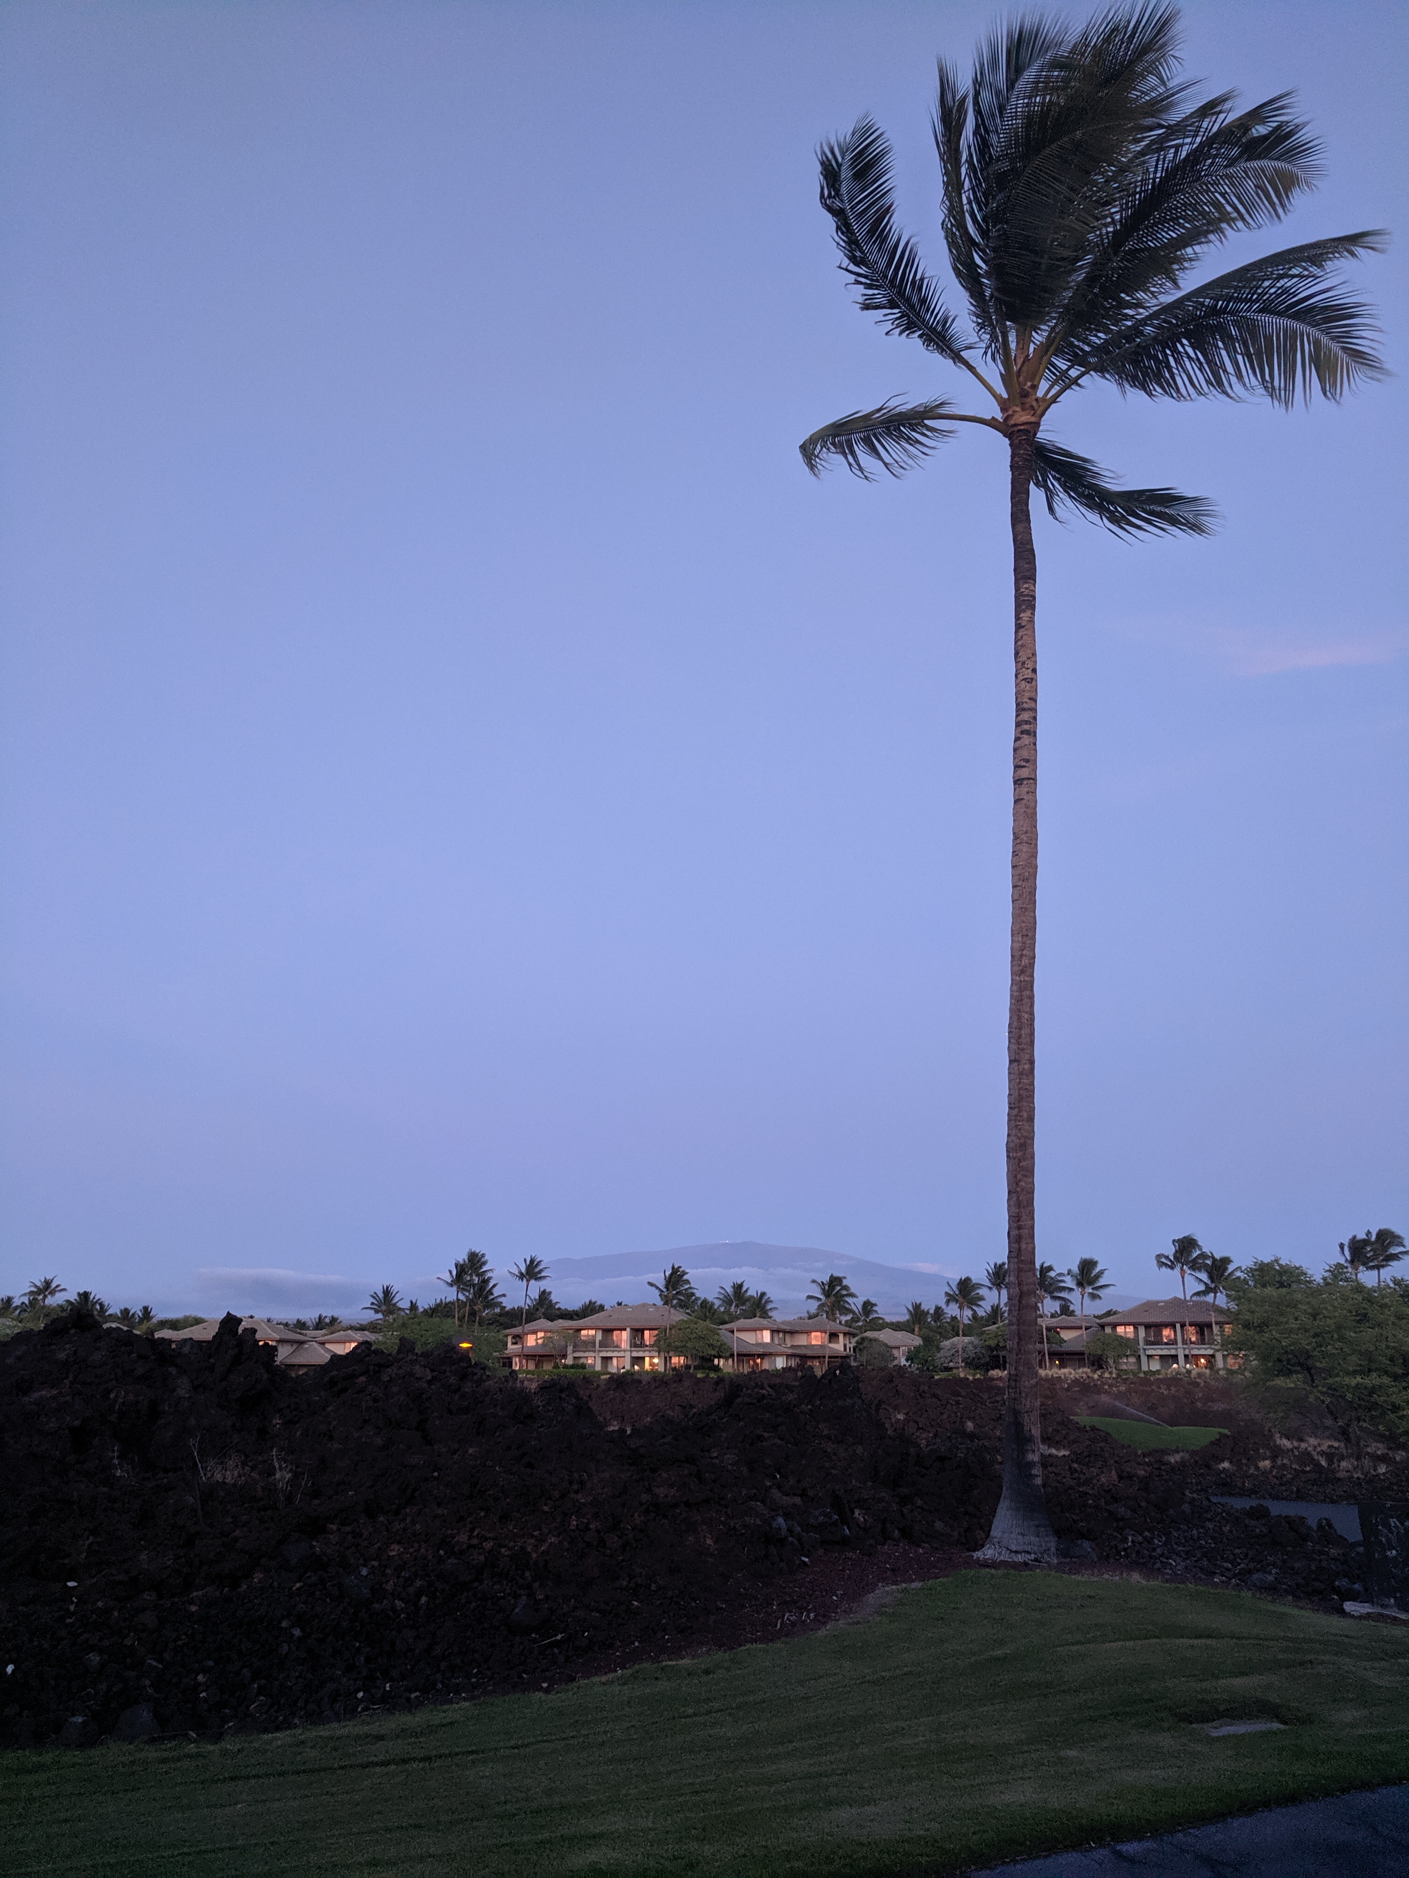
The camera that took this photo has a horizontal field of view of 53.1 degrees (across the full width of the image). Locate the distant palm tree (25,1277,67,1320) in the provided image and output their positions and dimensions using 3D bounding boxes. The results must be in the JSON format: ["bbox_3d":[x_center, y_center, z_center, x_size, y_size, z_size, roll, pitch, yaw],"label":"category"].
[{"bbox_3d":[-93.299,54.266,197.862,6.000,13.300,6.000,0,-17,0],"label":"distant palm tree"}]

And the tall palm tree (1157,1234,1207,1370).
[{"bbox_3d":[61.640,46.223,179.642,6.790,16.840,6.790,0,-17,0],"label":"tall palm tree"}]

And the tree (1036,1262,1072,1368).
[{"bbox_3d":[46.277,49.970,186.132,6.000,13.840,6.000,0,-17,0],"label":"tree"}]

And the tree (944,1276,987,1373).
[{"bbox_3d":[35.513,51.995,189.949,6.000,12.960,6.000,0,-17,0],"label":"tree"}]

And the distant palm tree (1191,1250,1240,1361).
[{"bbox_3d":[65.221,47.049,178.072,6.530,14.690,6.530,0,-17,0],"label":"distant palm tree"}]

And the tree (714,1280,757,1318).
[{"bbox_3d":[4.699,55.914,203.463,6.170,13.060,6.170,0,-17,0],"label":"tree"}]

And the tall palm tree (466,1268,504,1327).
[{"bbox_3d":[-32.699,56.527,208.118,6.100,15.040,6.100,0,-17,0],"label":"tall palm tree"}]

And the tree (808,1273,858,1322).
[{"bbox_3d":[18.649,55.216,202.880,7.210,14.050,7.210,0,-17,0],"label":"tree"}]

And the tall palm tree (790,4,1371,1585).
[{"bbox_3d":[4.400,-2.605,14.563,6.800,16.600,6.600,0,-17,0],"label":"tall palm tree"}]

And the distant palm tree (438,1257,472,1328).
[{"bbox_3d":[-37.055,55.431,207.742,6.000,16.920,6.000,0,-17,0],"label":"distant palm tree"}]

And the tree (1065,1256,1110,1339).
[{"bbox_3d":[51.109,49.299,185.099,6.200,14.520,6.200,0,-17,0],"label":"tree"}]

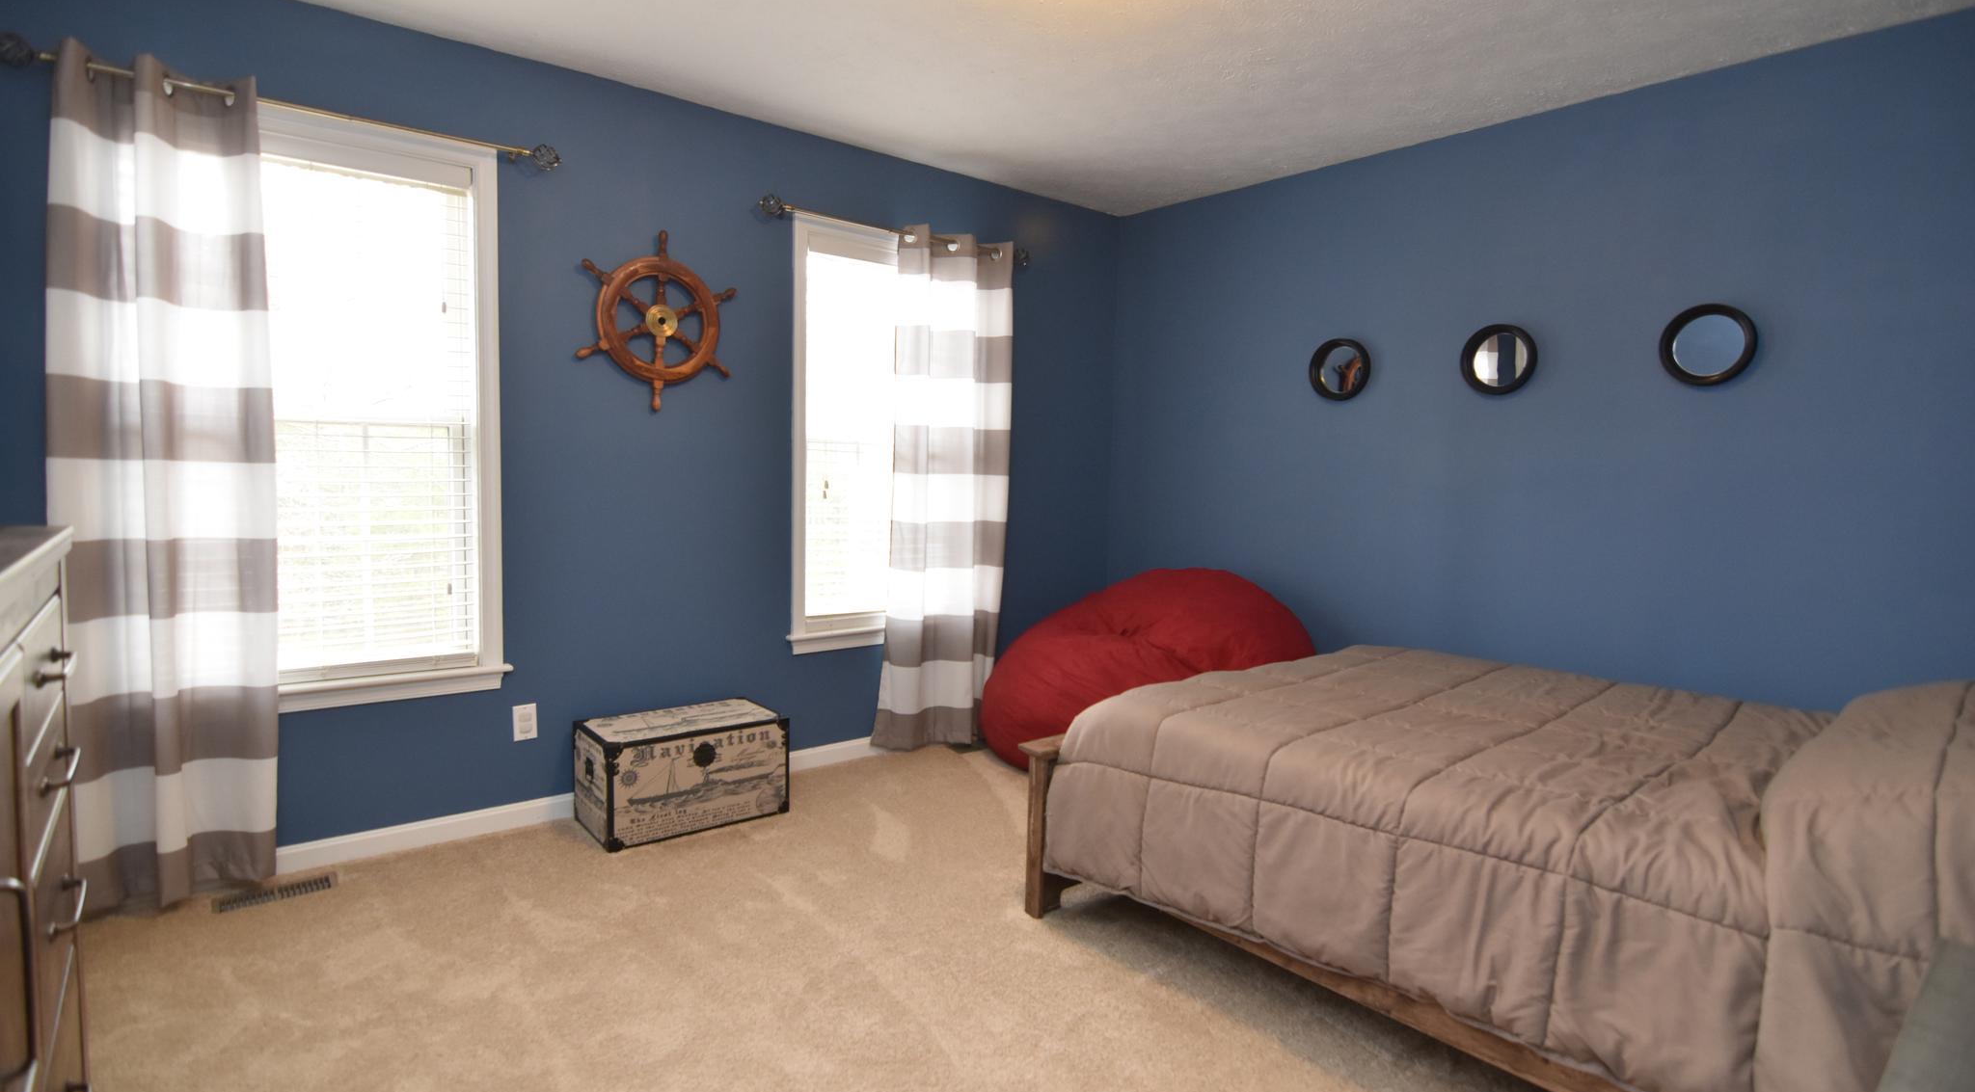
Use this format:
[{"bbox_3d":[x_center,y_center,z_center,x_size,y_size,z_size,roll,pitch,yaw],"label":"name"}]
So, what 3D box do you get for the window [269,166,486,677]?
[{"bbox_3d":[-1.925,-0.374,2.553,0.800,1.550,0.080,-2,6,-37],"label":"window"}]

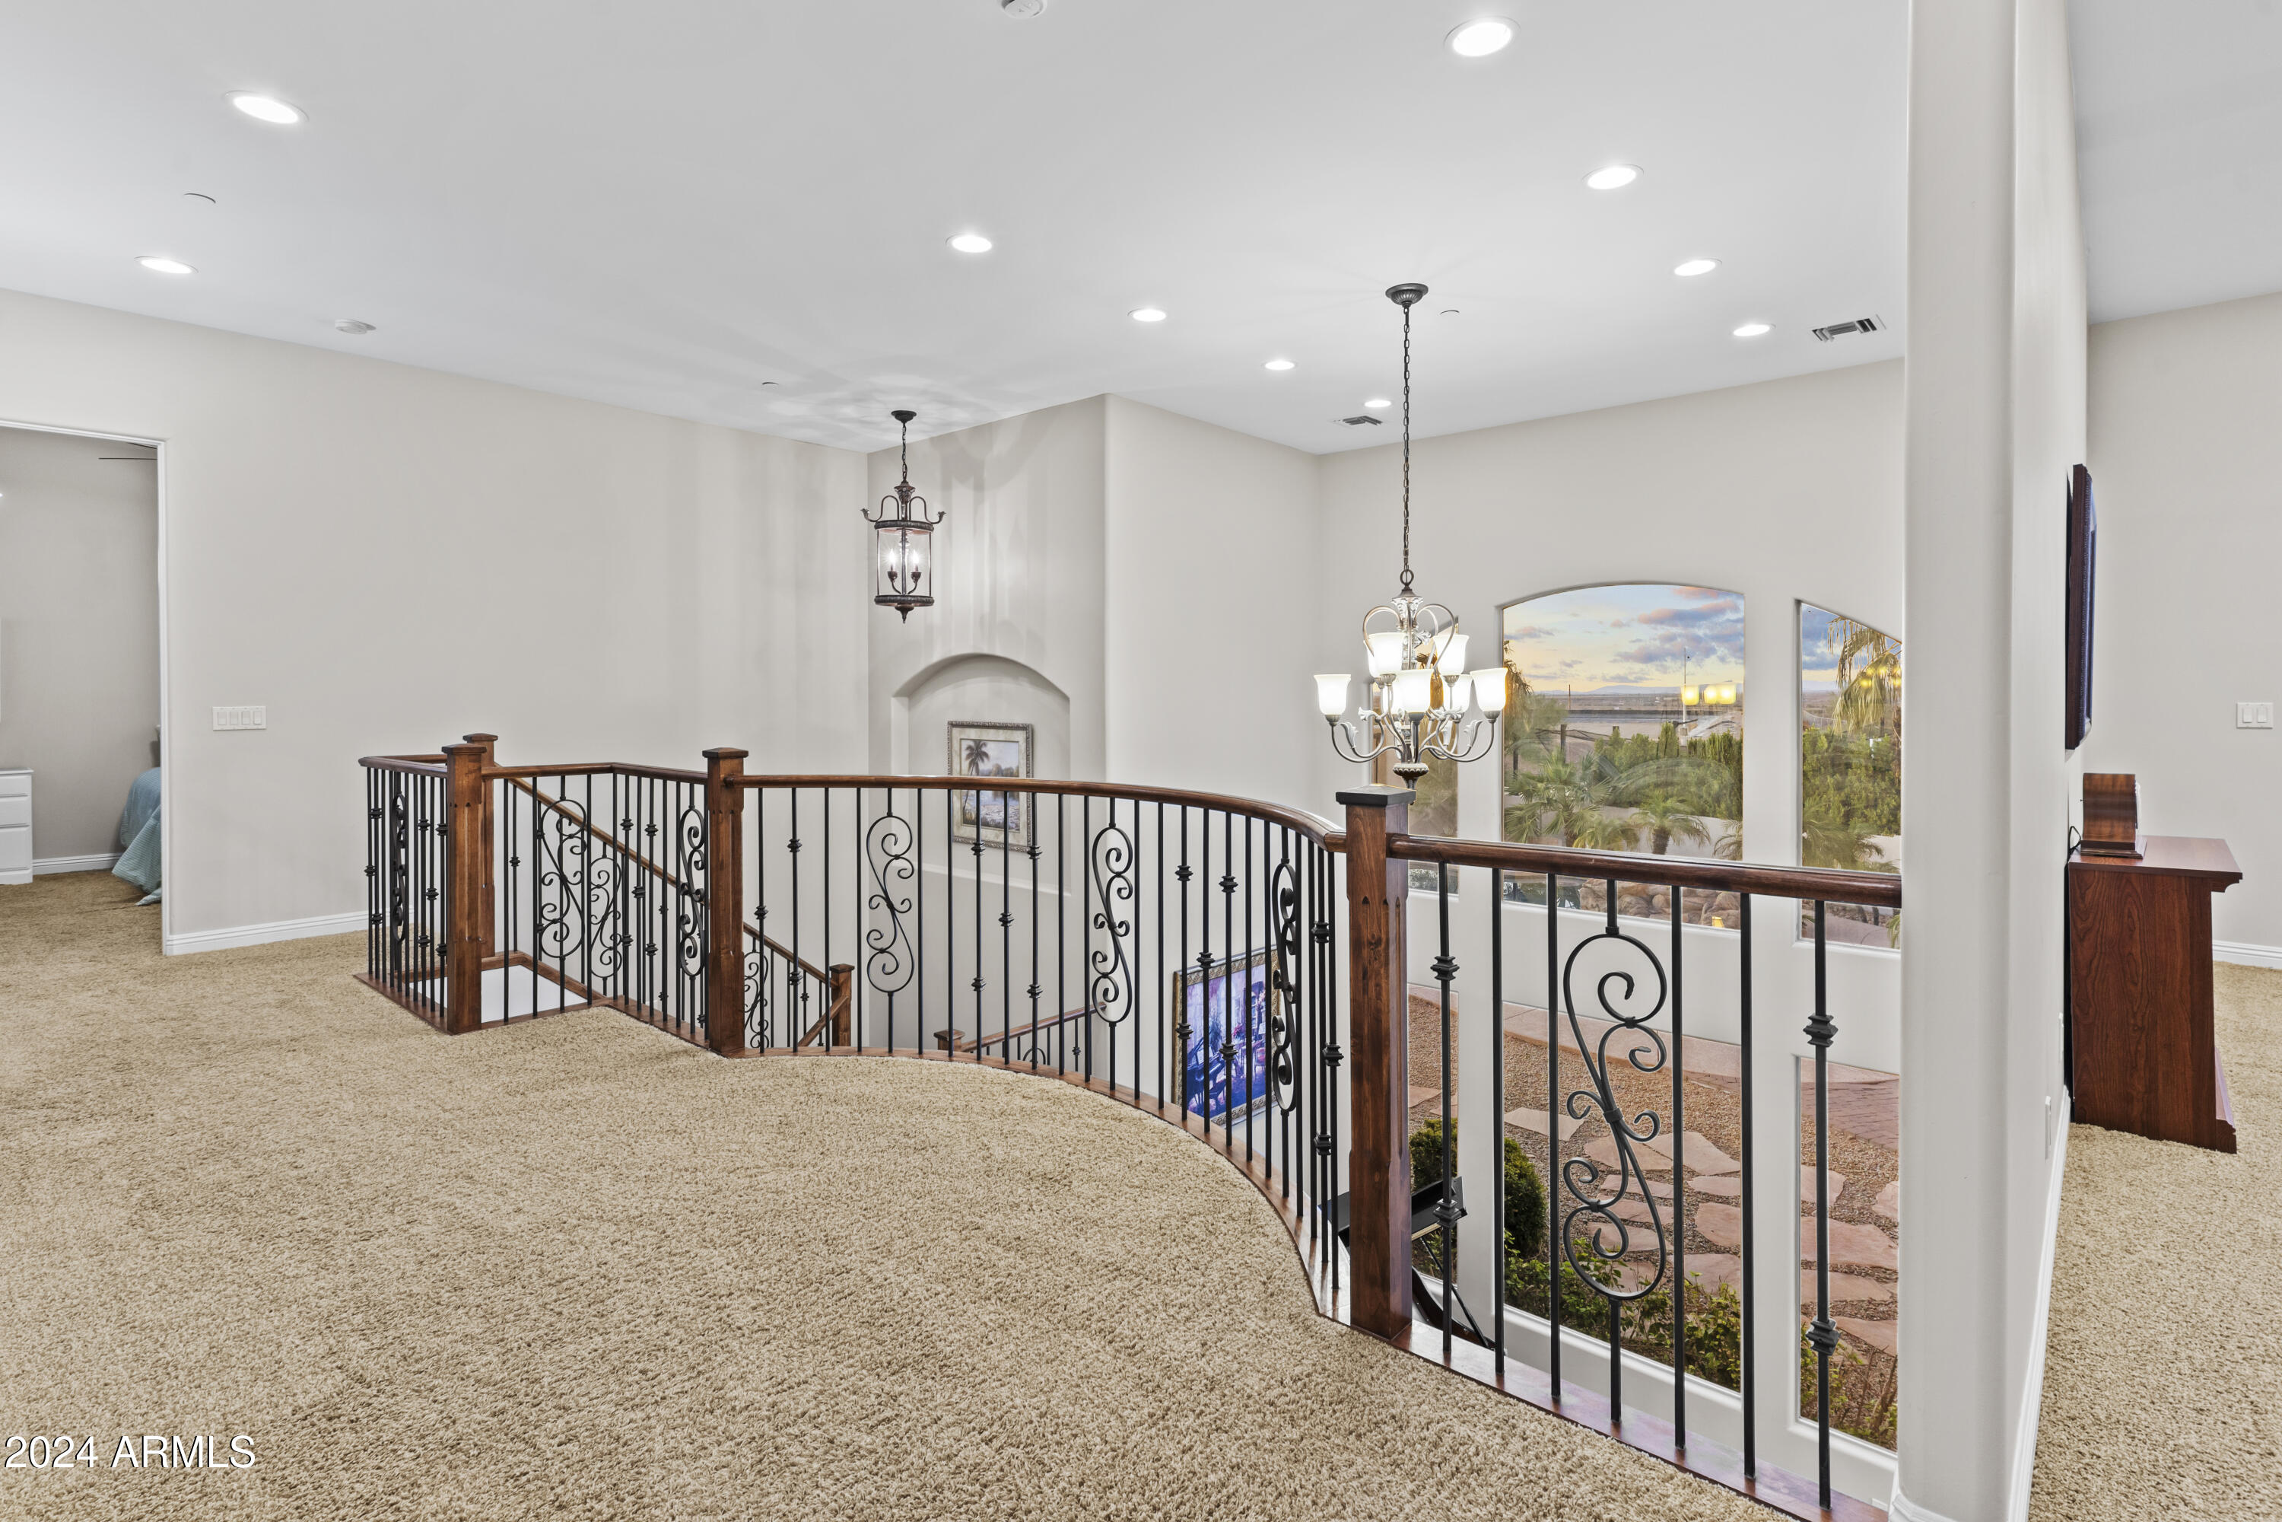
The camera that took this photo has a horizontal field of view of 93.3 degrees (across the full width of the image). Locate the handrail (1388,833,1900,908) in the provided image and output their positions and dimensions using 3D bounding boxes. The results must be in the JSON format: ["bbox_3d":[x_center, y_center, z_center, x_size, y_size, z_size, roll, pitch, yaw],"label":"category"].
[{"bbox_3d":[0.777,0.176,1.765,0.792,0.050,0.062,3,4,41],"label":"handrail"}]

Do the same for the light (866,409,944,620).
[{"bbox_3d":[-1.541,-1.600,7.030,0.500,1.360,0.480,-1,2,-12],"label":"light"}]

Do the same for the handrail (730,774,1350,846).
[{"bbox_3d":[-0.275,0.105,3.126,2.380,0.065,0.640,2,2,41],"label":"handrail"}]

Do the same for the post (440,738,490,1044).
[{"bbox_3d":[-2.491,0.463,3.961,0.115,1.055,0.115,2,2,41],"label":"post"}]

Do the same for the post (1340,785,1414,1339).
[{"bbox_3d":[0.466,0.562,2.090,0.115,1.055,0.115,2,2,41],"label":"post"}]

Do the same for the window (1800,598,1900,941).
[{"bbox_3d":[3.882,0.064,5.737,0.670,1.850,0.100,2,2,41],"label":"window"}]

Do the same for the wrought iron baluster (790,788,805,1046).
[{"bbox_3d":[-1.167,0.533,3.645,0.043,0.900,0.043,0,2,6],"label":"wrought iron baluster"}]

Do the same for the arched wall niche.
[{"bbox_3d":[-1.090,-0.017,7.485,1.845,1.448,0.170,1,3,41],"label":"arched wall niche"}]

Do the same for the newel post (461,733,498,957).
[{"bbox_3d":[-3.096,0.405,5.050,0.115,1.055,0.115,2,2,41],"label":"newel post"}]

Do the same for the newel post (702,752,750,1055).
[{"bbox_3d":[-1.408,0.479,3.660,0.112,1.035,0.112,1,3,41],"label":"newel post"}]

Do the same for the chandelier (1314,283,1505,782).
[{"bbox_3d":[1.179,-0.941,4.740,0.830,2.290,0.830,0,2,0],"label":"chandelier"}]

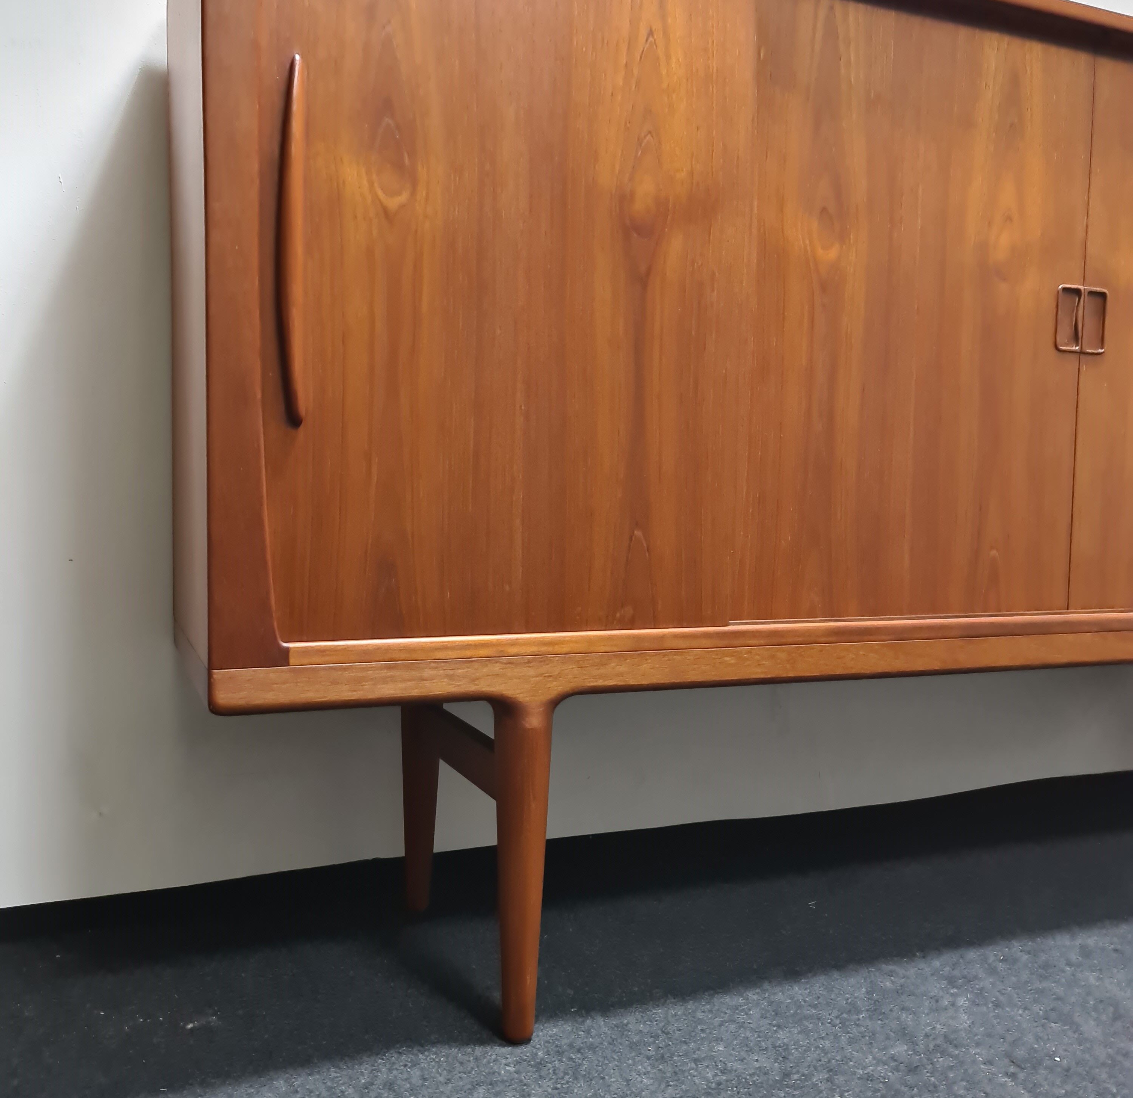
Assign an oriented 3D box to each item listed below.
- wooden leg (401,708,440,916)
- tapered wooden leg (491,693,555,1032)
[{"bbox_3d":[-0.184,0.297,1.377,0.053,0.320,0.053,-1,3,-23],"label":"wooden leg"},{"bbox_3d":[-0.044,0.308,1.049,0.055,0.335,0.055,1,3,0],"label":"tapered wooden leg"}]

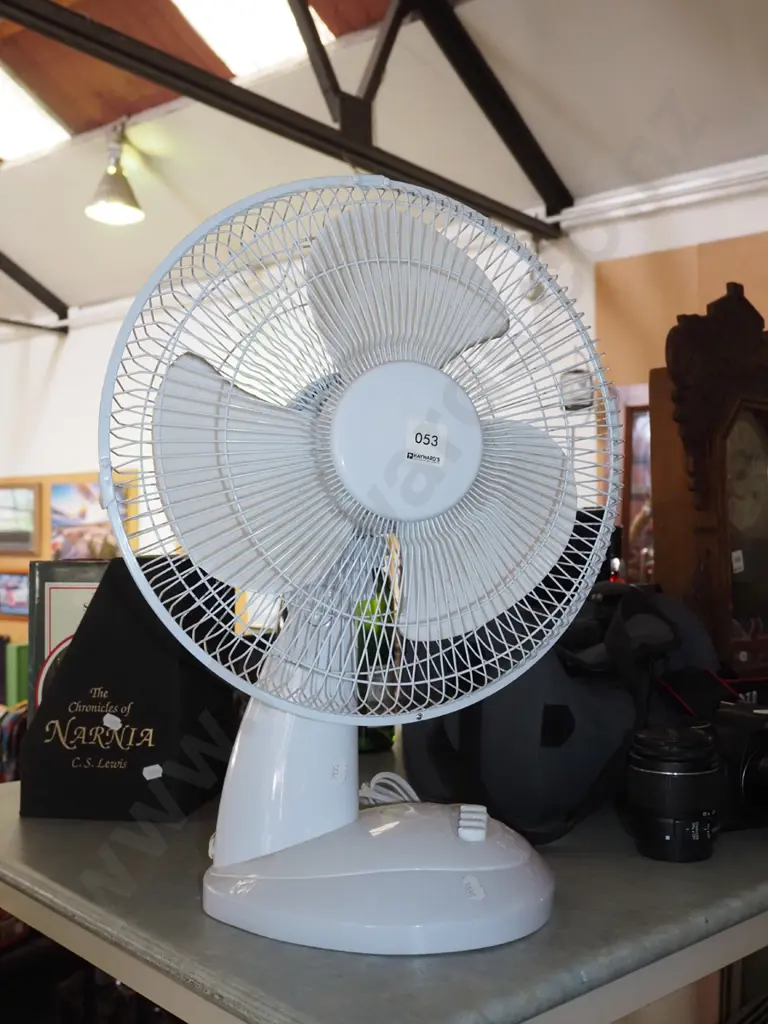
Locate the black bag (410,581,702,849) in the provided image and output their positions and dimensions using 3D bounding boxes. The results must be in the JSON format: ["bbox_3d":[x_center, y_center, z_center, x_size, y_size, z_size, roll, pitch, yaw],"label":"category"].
[{"bbox_3d":[0.150,0.155,0.910,0.275,0.192,0.200,-1,0,7],"label":"black bag"}]

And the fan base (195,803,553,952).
[{"bbox_3d":[-0.004,0.219,0.690,0.221,0.066,0.170,-1,0,5],"label":"fan base"}]

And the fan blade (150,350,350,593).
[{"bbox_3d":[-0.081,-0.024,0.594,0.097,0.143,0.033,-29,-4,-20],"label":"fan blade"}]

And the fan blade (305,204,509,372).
[{"bbox_3d":[0.019,-0.129,0.639,0.143,0.097,0.033,4,-6,-30],"label":"fan blade"}]

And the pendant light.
[{"bbox_3d":[-1.392,-1.743,5.500,0.300,0.480,0.300,-1,0,0],"label":"pendant light"}]

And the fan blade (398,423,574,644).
[{"bbox_3d":[0.058,0.018,0.642,0.097,0.143,0.033,34,-5,-15],"label":"fan blade"}]

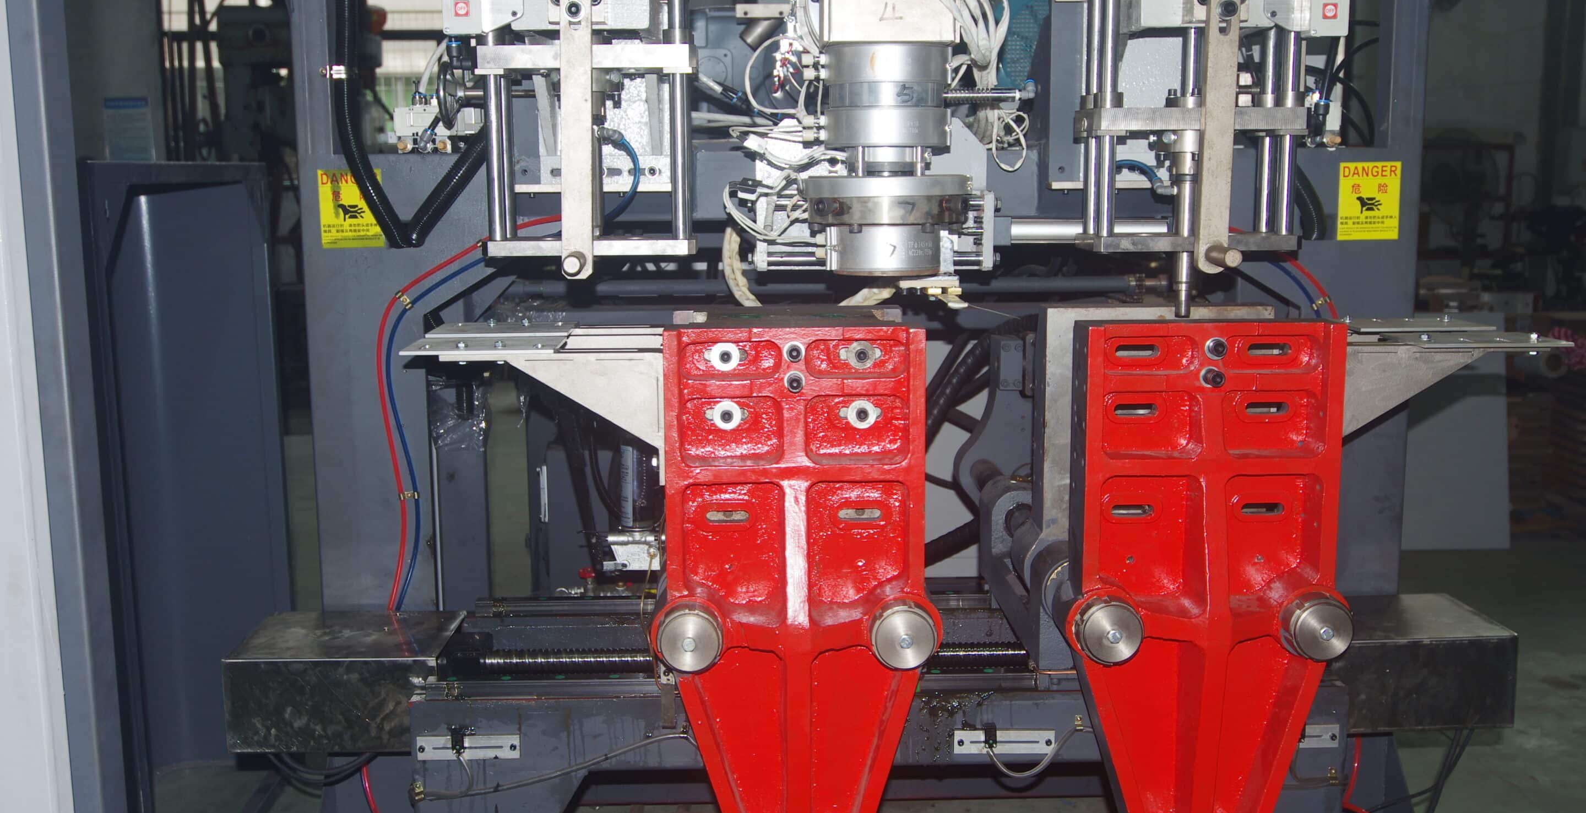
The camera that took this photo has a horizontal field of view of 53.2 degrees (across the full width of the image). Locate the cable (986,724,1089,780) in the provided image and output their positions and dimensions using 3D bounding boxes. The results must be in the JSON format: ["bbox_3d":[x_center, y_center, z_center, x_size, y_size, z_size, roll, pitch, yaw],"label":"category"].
[{"bbox_3d":[0.363,0.513,2.349,0.152,0.087,0.030,-1,9,-2],"label":"cable"}]

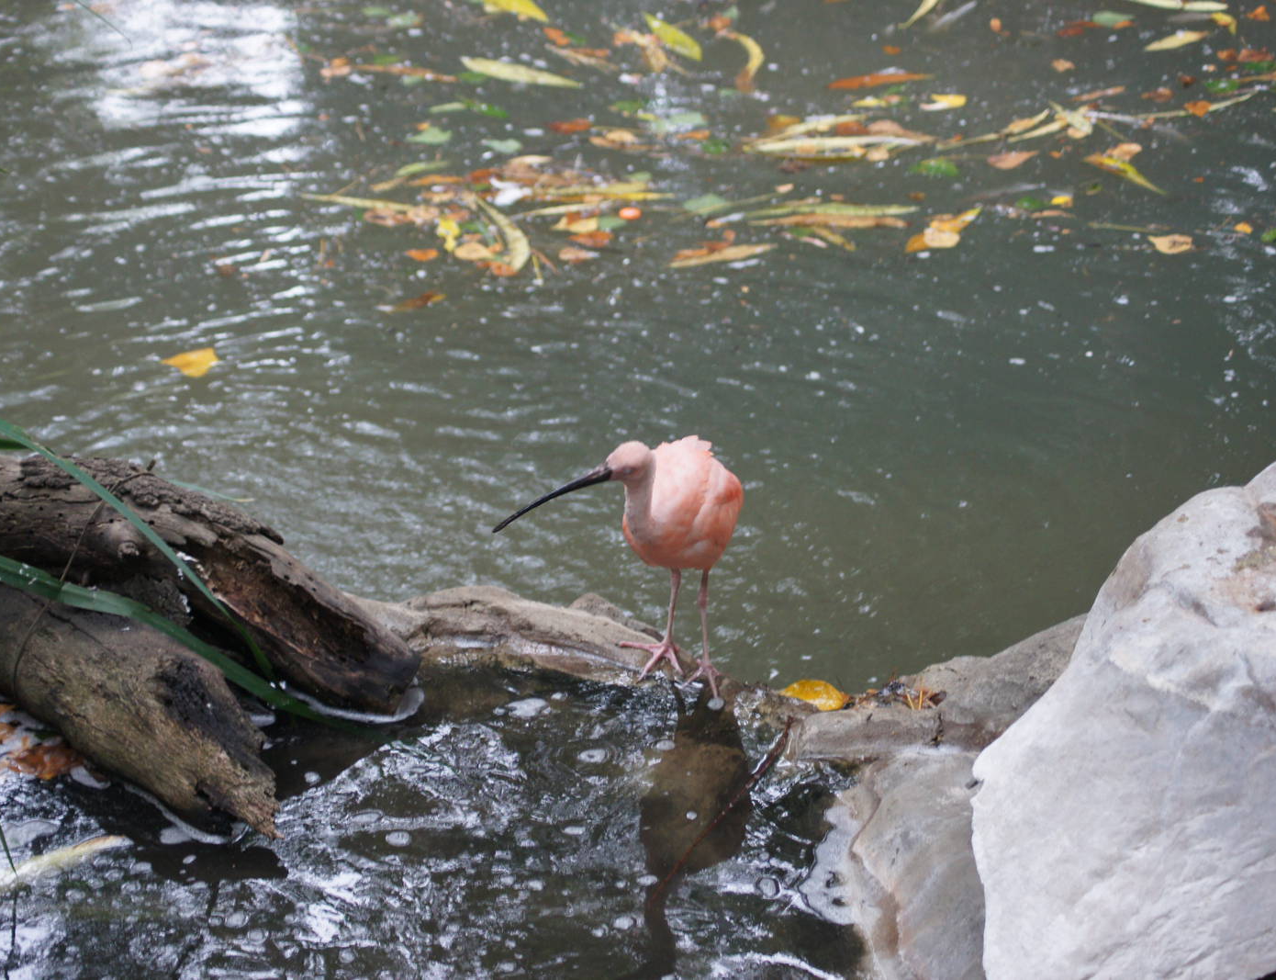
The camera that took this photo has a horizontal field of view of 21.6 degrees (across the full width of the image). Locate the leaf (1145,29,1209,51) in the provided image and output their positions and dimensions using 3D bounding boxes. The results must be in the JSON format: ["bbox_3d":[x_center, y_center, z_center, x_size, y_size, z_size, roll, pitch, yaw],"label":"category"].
[{"bbox_3d":[0.897,-0.750,5.559,0.032,0.013,0.152,19,31,34],"label":"leaf"}]

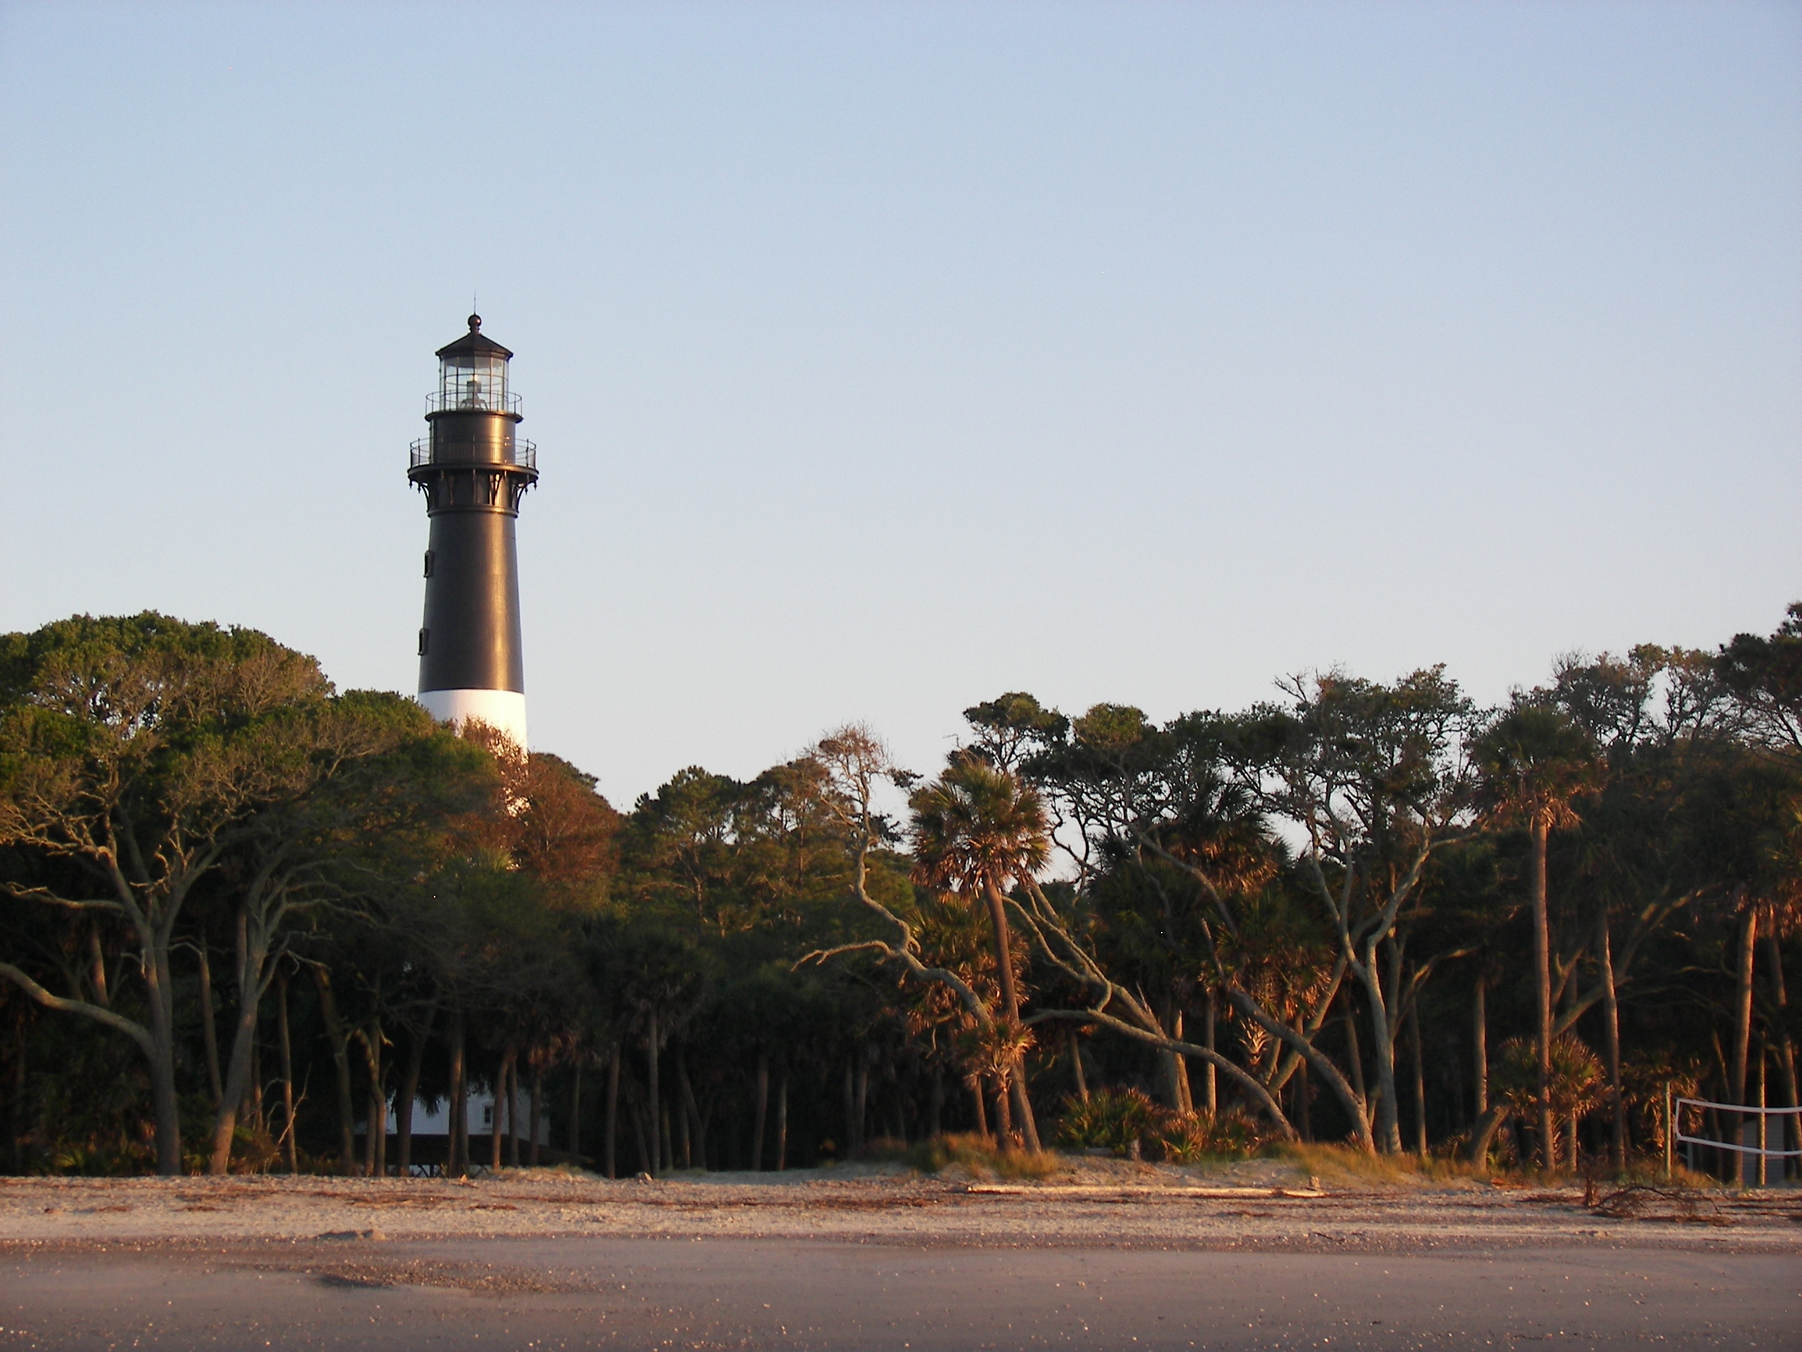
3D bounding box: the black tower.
[{"bbox_3d":[-20.670,2.600,246.830,7.800,40.590,7.800,0,-5,0],"label":"black tower"}]

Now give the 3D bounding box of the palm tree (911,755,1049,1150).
[{"bbox_3d":[1.850,6.520,119.910,3.280,9.390,3.280,0,-5,0],"label":"palm tree"}]

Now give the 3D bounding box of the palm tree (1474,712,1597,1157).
[{"bbox_3d":[15.460,6.350,123.950,3.040,11.420,3.040,0,-5,0],"label":"palm tree"}]

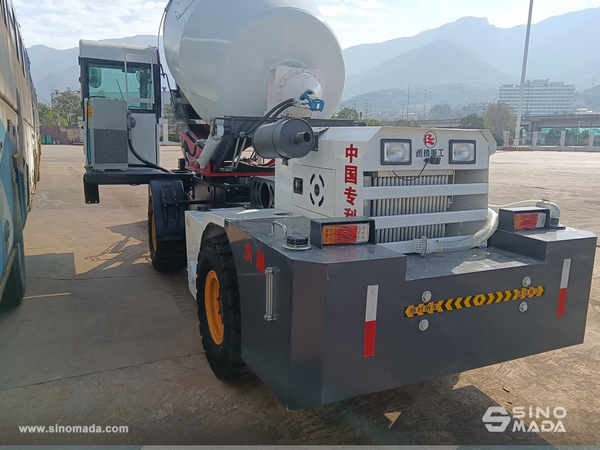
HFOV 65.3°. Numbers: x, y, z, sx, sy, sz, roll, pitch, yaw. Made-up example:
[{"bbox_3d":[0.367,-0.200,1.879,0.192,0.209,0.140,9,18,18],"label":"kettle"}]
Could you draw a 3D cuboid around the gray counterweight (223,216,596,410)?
[{"bbox_3d":[0.613,0.342,2.609,1.828,0.664,0.989,-3,12,-24],"label":"gray counterweight"}]

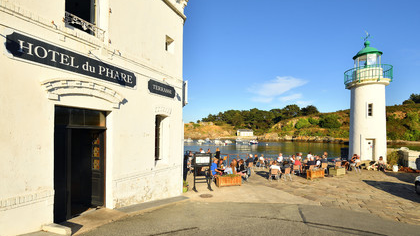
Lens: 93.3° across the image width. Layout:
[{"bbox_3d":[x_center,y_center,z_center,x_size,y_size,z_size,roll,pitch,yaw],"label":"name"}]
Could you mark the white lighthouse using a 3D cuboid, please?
[{"bbox_3d":[13.281,-1.558,16.700,3.200,10.600,3.200,-1,-2,37],"label":"white lighthouse"}]

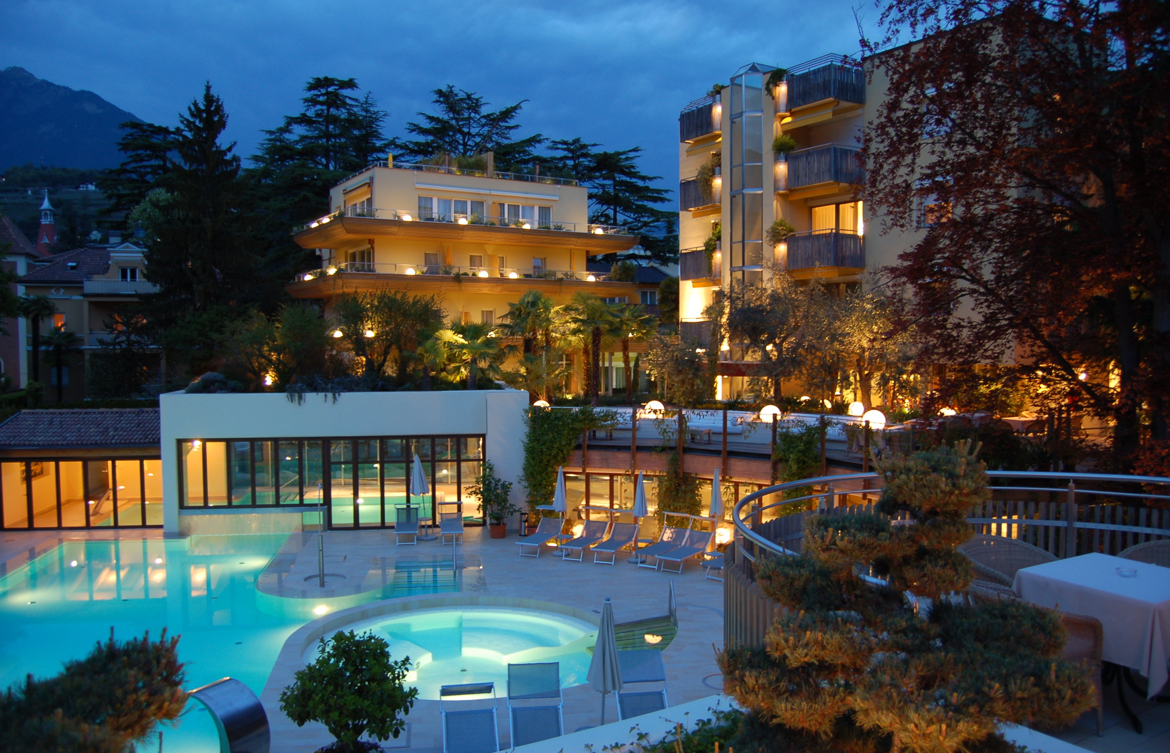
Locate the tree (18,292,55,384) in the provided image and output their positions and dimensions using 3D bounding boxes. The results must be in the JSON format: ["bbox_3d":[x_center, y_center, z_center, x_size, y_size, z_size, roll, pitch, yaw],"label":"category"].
[{"bbox_3d":[-28.133,-1.528,45.116,1.800,5.300,1.800,-2,3,-32],"label":"tree"}]

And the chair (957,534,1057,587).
[{"bbox_3d":[2.904,1.502,5.881,0.620,0.800,0.620,-2,3,-29],"label":"chair"}]

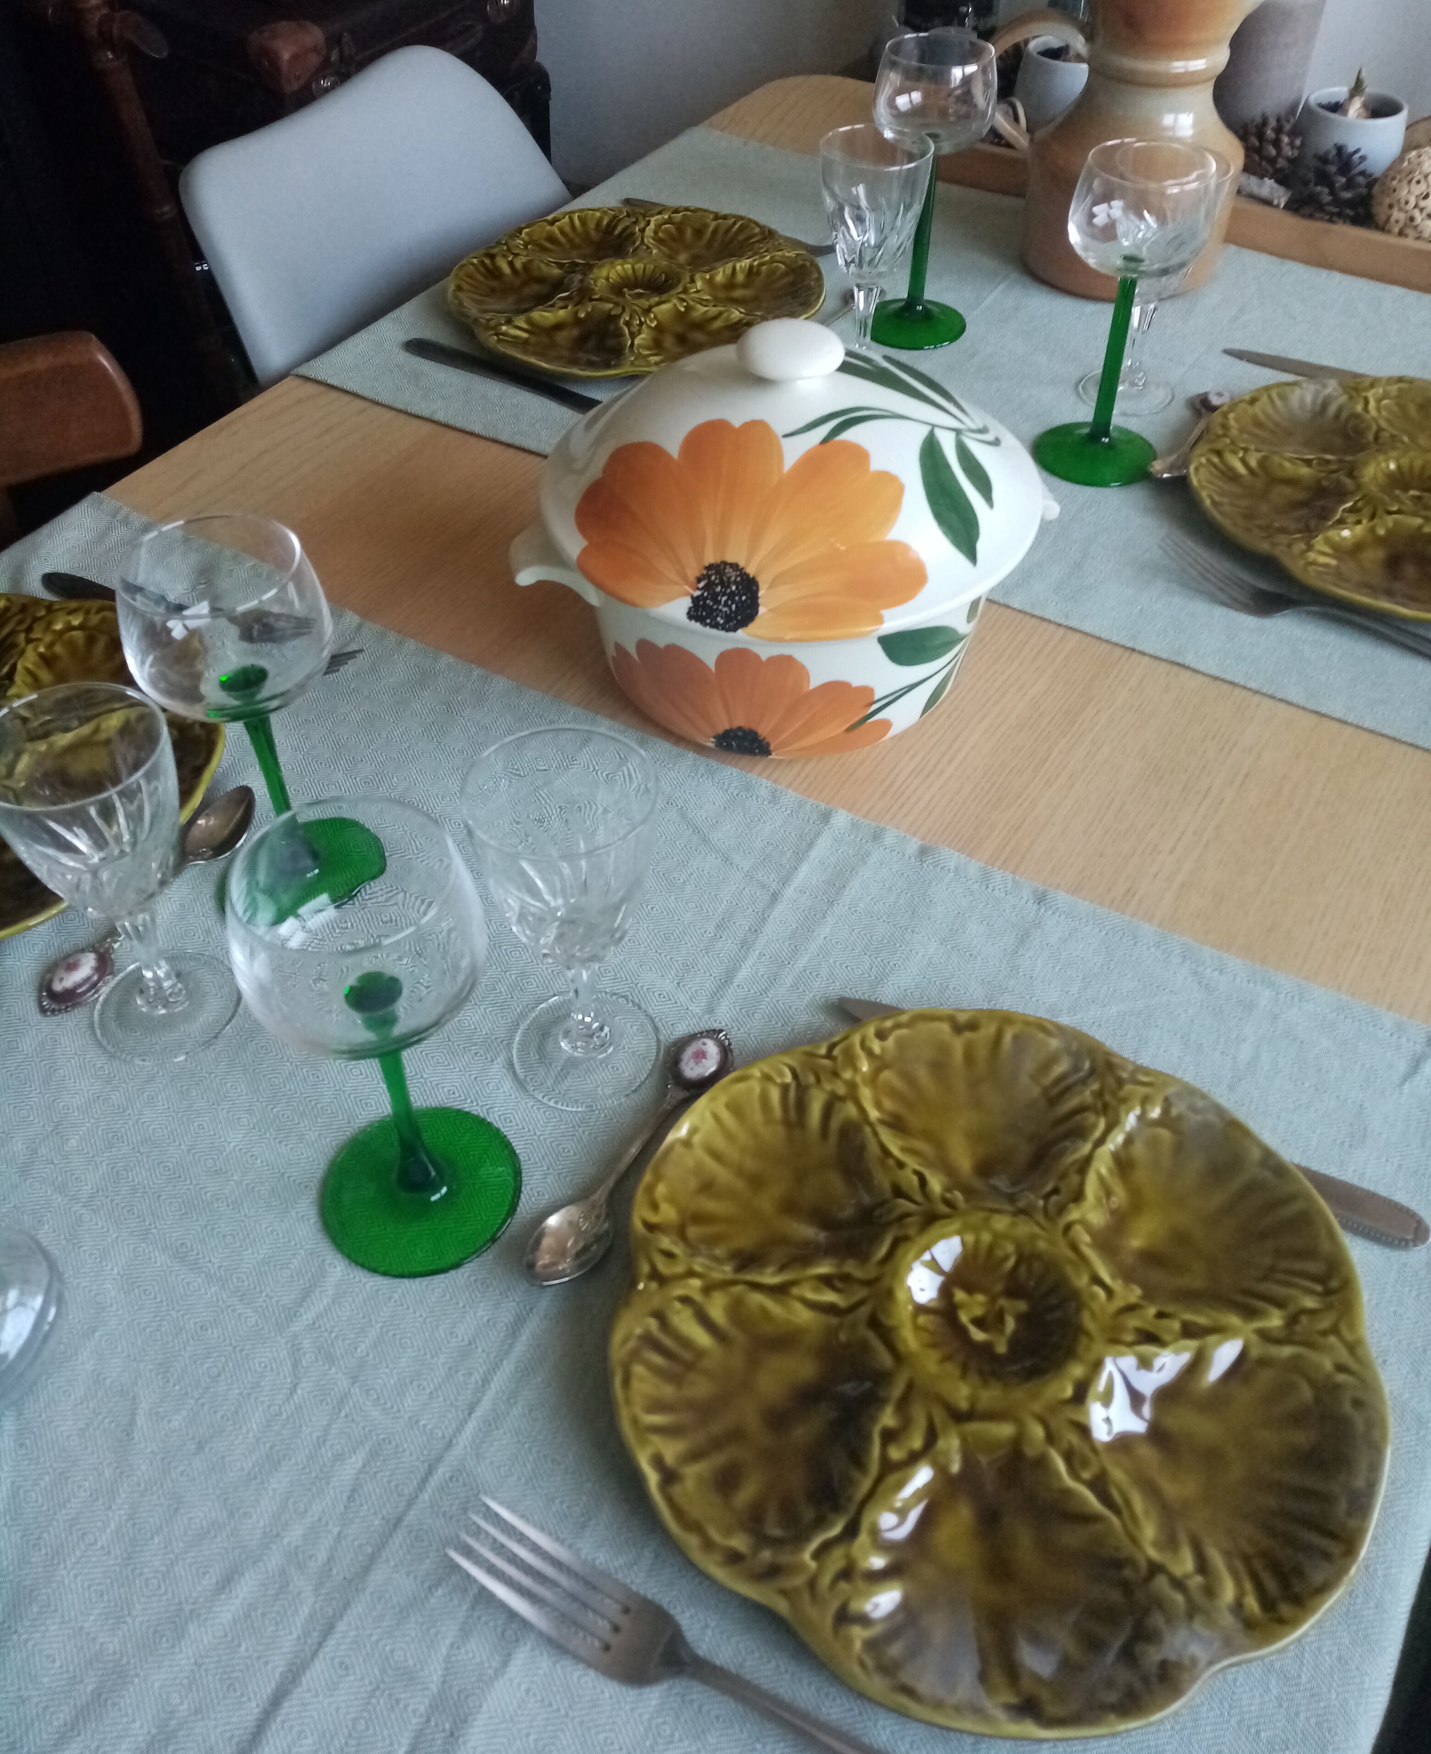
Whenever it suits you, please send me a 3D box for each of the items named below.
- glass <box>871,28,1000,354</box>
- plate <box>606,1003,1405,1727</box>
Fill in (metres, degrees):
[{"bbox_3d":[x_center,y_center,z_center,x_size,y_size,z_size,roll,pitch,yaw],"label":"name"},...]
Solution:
[{"bbox_3d":[0.135,-0.435,0.916,0.078,0.168,0.078,1,47,-1],"label":"glass"},{"bbox_3d":[0.090,0.148,0.478,0.250,0.029,0.249,0,47,0],"label":"plate"}]

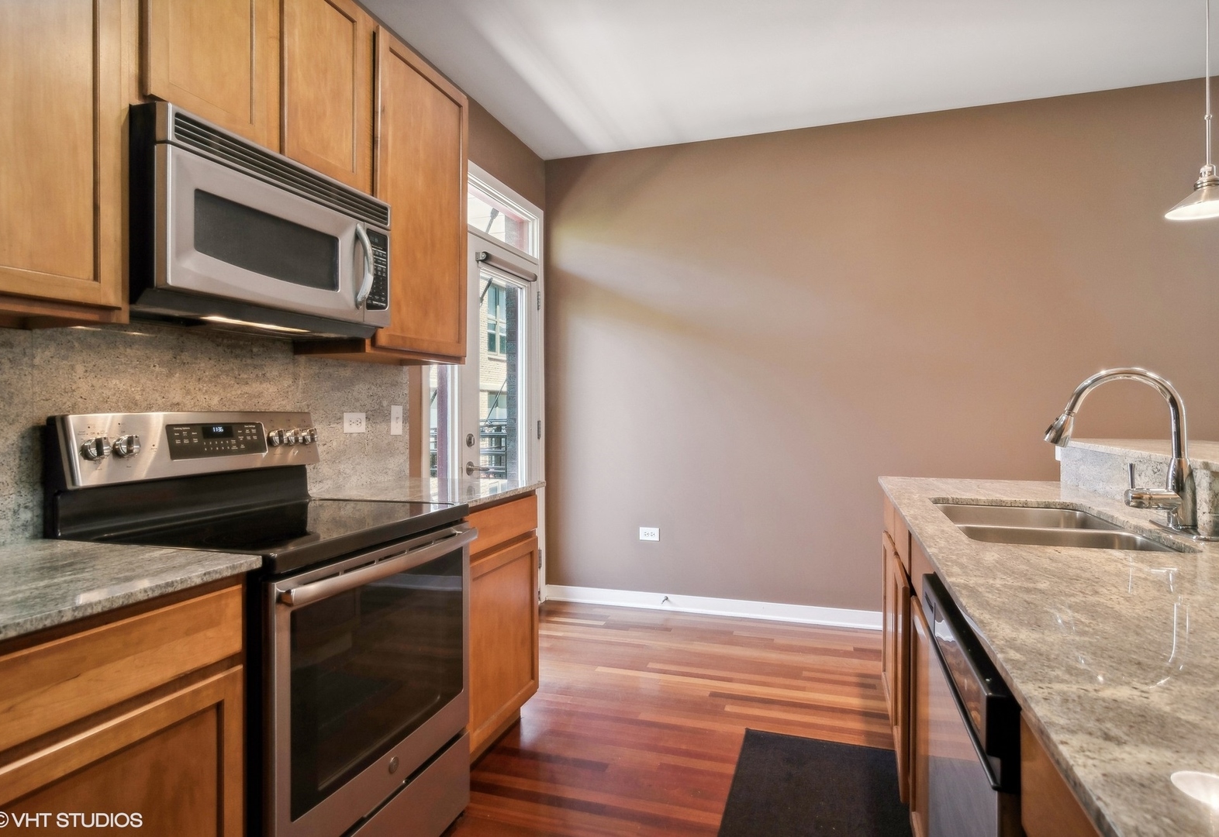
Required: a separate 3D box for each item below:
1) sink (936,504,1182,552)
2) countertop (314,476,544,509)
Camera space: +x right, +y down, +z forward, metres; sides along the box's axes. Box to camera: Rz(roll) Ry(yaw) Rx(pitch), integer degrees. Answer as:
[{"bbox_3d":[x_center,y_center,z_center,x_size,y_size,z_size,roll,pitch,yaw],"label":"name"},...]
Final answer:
[{"bbox_3d":[1.187,0.399,1.758,0.430,0.200,0.750,0,1,17],"label":"sink"},{"bbox_3d":[-0.661,0.276,2.353,0.635,0.025,0.620,0,1,17],"label":"countertop"}]

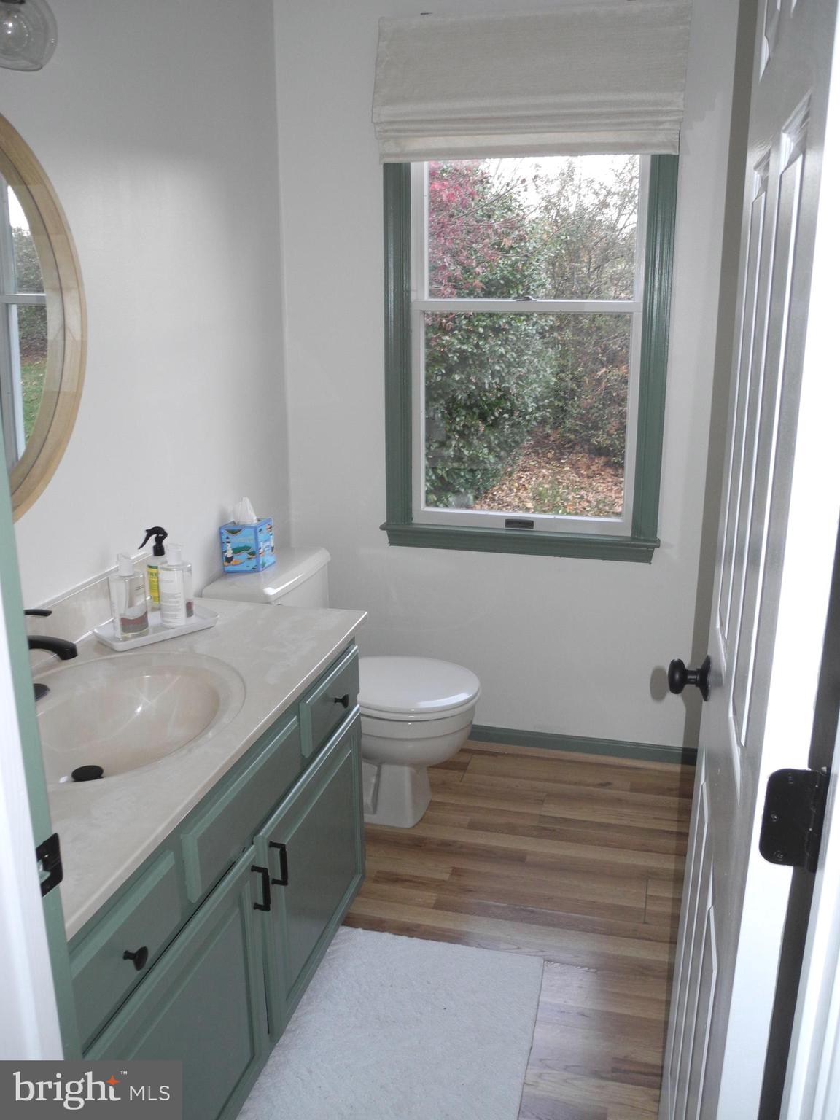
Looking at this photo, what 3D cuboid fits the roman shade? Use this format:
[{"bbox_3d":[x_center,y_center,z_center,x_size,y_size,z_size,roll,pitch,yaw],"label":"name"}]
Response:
[{"bbox_3d":[0.291,-1.318,2.518,0.869,0.388,0.070,4,16,14],"label":"roman shade"}]

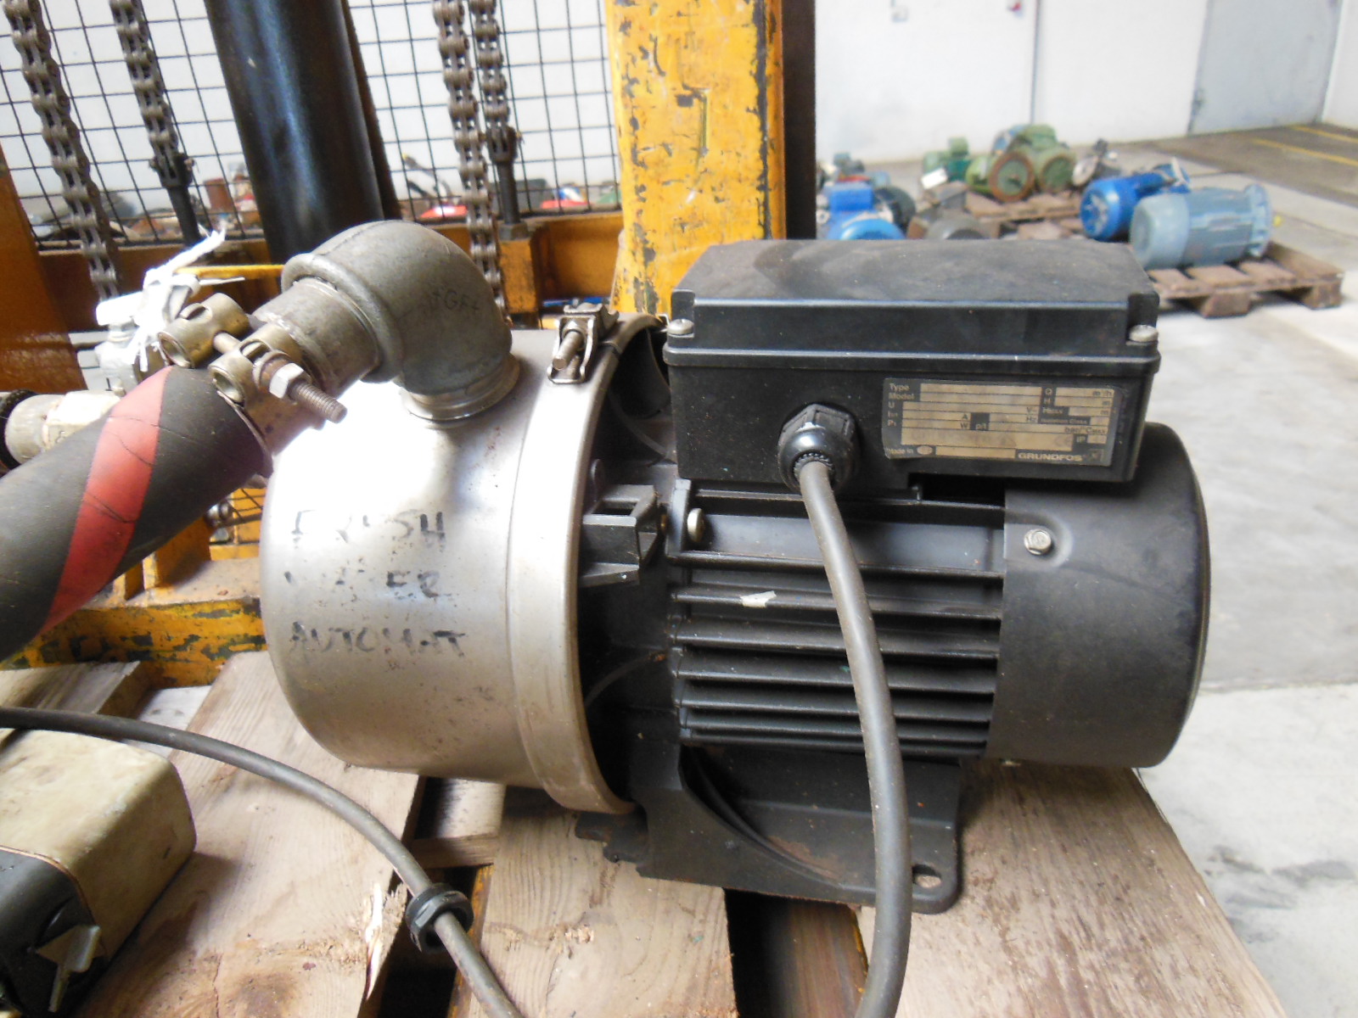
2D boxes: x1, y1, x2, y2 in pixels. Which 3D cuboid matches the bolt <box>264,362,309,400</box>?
[{"bbox_3d":[-0.107,-0.035,0.268,0.006,0.010,0.010,32,53,2],"label":"bolt"}]

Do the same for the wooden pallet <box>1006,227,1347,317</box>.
[{"bbox_3d":[1.908,-0.997,3.981,0.800,0.138,1.200,-4,26,2],"label":"wooden pallet"}]

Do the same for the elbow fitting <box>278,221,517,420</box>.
[{"bbox_3d":[-0.094,-0.070,0.342,0.048,0.076,0.071,13,49,24],"label":"elbow fitting"}]

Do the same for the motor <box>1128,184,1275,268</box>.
[{"bbox_3d":[1.853,-1.008,3.538,0.410,0.288,0.288,-6,26,-1],"label":"motor"}]

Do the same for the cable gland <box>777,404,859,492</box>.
[{"bbox_3d":[0.042,-0.018,0.310,0.024,0.024,0.027,3,27,15],"label":"cable gland"}]

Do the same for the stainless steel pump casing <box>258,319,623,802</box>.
[{"bbox_3d":[-0.069,0.020,0.442,0.134,0.210,0.210,3,27,15],"label":"stainless steel pump casing"}]

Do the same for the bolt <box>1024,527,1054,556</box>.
[{"bbox_3d":[0.118,0.010,0.321,0.009,0.009,0.004,3,-15,15],"label":"bolt"}]

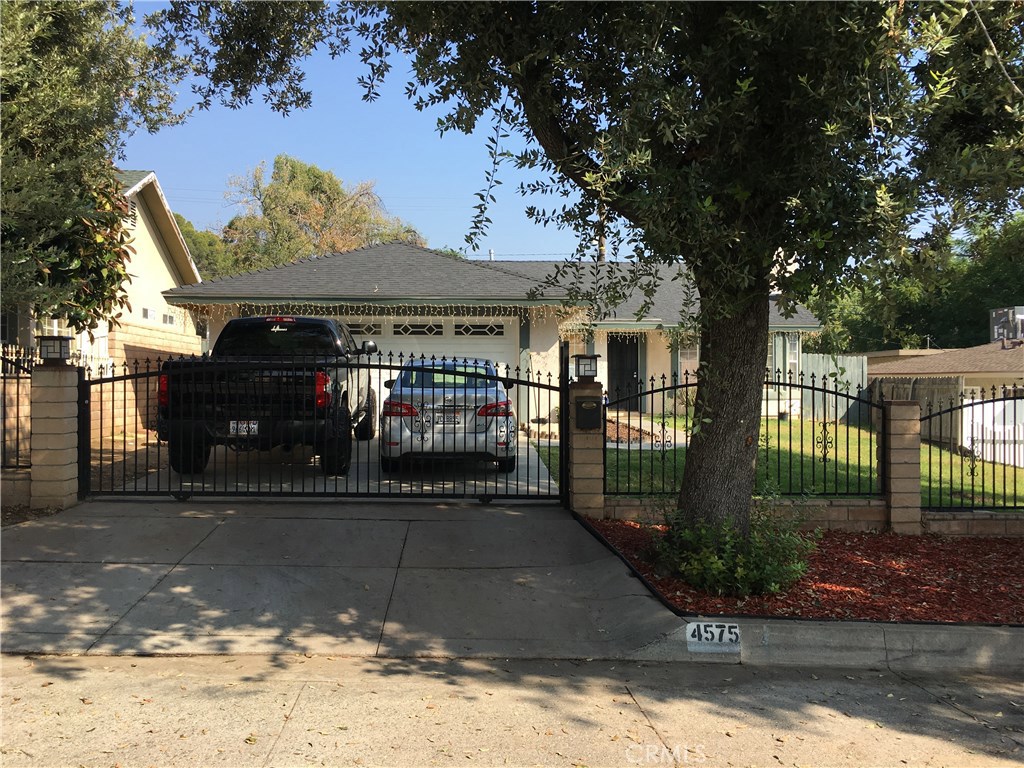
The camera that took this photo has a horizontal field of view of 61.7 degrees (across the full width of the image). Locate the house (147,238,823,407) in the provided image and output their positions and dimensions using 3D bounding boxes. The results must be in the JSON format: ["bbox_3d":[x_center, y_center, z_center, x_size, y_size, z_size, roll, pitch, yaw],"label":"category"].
[{"bbox_3d":[0.650,-1.500,22.900,15.000,4.800,14.800,0,0,-5],"label":"house"}]

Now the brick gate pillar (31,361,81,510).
[{"bbox_3d":[-4.525,0.525,8.510,0.310,1.410,0.310,0,0,-4],"label":"brick gate pillar"}]

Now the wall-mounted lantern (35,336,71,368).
[{"bbox_3d":[-4.540,-0.330,8.510,0.270,0.295,0.270,0,0,-4],"label":"wall-mounted lantern"}]

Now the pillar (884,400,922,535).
[{"bbox_3d":[4.080,0.875,9.080,0.310,1.400,0.310,0,0,-4],"label":"pillar"}]

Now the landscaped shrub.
[{"bbox_3d":[1.670,1.150,6.350,1.120,0.580,1.000,0,0,-4],"label":"landscaped shrub"}]

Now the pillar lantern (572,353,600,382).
[{"bbox_3d":[0.776,-0.165,8.930,0.270,0.295,0.270,0,0,-4],"label":"pillar lantern"}]

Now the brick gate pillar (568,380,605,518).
[{"bbox_3d":[0.770,0.685,8.925,0.310,1.400,0.310,0,0,-4],"label":"brick gate pillar"}]

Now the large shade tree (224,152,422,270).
[{"bbox_3d":[-9.200,-5.100,42.000,9.800,12.200,9.600,0,0,-4],"label":"large shade tree"}]

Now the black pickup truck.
[{"bbox_3d":[-3.150,0.020,12.000,2.150,1.980,5.800,0,2,-5],"label":"black pickup truck"}]

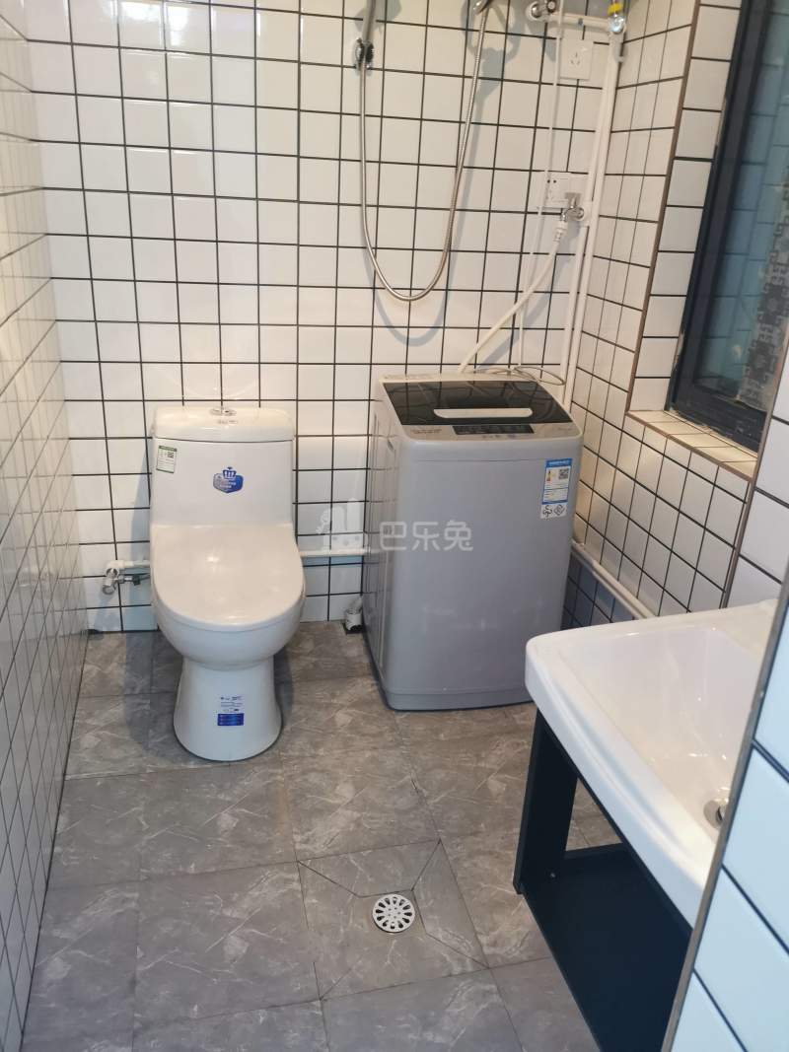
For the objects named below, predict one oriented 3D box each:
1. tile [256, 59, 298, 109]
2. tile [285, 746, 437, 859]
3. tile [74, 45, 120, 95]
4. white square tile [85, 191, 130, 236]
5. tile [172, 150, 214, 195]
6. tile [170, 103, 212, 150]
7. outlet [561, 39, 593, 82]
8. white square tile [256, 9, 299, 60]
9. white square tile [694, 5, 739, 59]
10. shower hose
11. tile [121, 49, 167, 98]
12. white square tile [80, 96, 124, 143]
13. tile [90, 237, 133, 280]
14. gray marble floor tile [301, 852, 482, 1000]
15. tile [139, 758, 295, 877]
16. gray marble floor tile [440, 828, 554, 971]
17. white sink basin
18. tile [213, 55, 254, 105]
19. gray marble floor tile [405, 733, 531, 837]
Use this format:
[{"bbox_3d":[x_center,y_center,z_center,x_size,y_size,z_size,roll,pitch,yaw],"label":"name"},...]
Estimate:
[{"bbox_3d":[-0.274,-1.035,1.929,0.099,0.099,0.009,-2,23,-13],"label":"tile"},{"bbox_3d":[-0.080,0.604,1.807,0.300,0.010,0.300,-2,24,-12],"label":"tile"},{"bbox_3d":[-0.679,-1.041,1.879,0.100,0.100,0.008,-2,24,-13],"label":"tile"},{"bbox_3d":[-0.678,-0.739,1.950,0.098,0.098,0.009,-2,24,-13],"label":"white square tile"},{"bbox_3d":[-0.490,-0.860,2.005,0.100,0.100,0.008,-2,24,-13],"label":"tile"},{"bbox_3d":[-0.484,-0.954,1.965,0.100,0.100,0.008,-2,24,-13],"label":"tile"},{"bbox_3d":[0.462,-1.182,2.080,0.086,0.086,0.010,-2,24,-13],"label":"outlet"},{"bbox_3d":[-0.268,-1.123,1.881,0.098,0.098,0.009,-2,24,-13],"label":"white square tile"},{"bbox_3d":[0.711,-1.091,1.820,0.100,0.100,0.008,-2,24,-13],"label":"white square tile"},{"bbox_3d":[0.060,-0.910,2.047,0.300,0.682,0.090,-2,24,-13],"label":"shower hose"},{"bbox_3d":[-0.567,-1.022,1.861,0.098,0.098,0.010,-2,24,-12],"label":"tile"},{"bbox_3d":[-0.671,-0.927,1.879,0.099,0.099,0.009,-2,23,-13],"label":"white square tile"},{"bbox_3d":[-0.686,-0.649,1.996,0.099,0.099,0.009,-2,23,-13],"label":"tile"},{"bbox_3d":[-0.012,0.724,1.533,0.300,0.010,0.300,-2,24,-12],"label":"gray marble floor tile"},{"bbox_3d":[-0.379,0.624,1.765,0.300,0.010,0.300,-2,25,-14],"label":"tile"},{"bbox_3d":[0.281,0.713,1.598,0.300,0.010,0.300,-2,24,-12],"label":"gray marble floor tile"},{"bbox_3d":[0.369,0.263,0.893,0.365,0.159,0.452,-3,24,-14],"label":"white sink basin"},{"bbox_3d":[-0.379,-1.052,1.946,0.100,0.100,0.008,-2,24,-13],"label":"tile"},{"bbox_3d":[0.209,0.592,1.866,0.298,0.010,0.298,-2,24,-13],"label":"gray marble floor tile"}]

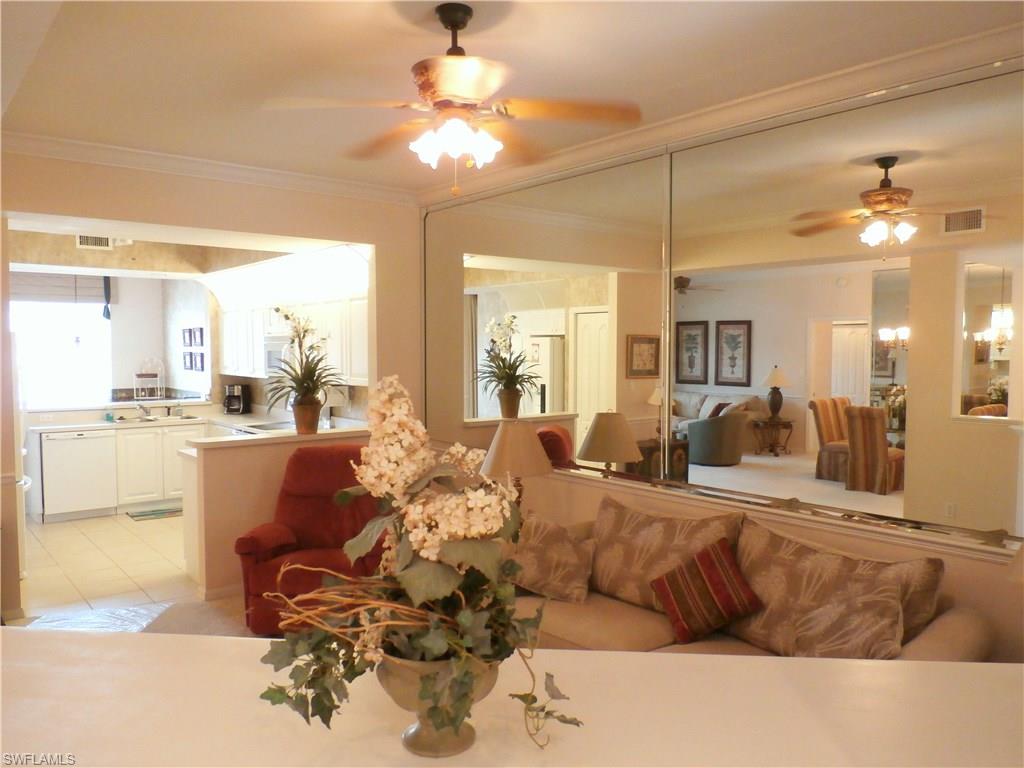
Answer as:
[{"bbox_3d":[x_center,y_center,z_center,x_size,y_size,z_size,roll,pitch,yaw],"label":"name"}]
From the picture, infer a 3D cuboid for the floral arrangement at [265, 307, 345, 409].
[{"bbox_3d":[-1.503,-0.172,5.292,0.570,0.730,0.560,-2,4,-40],"label":"floral arrangement"}]

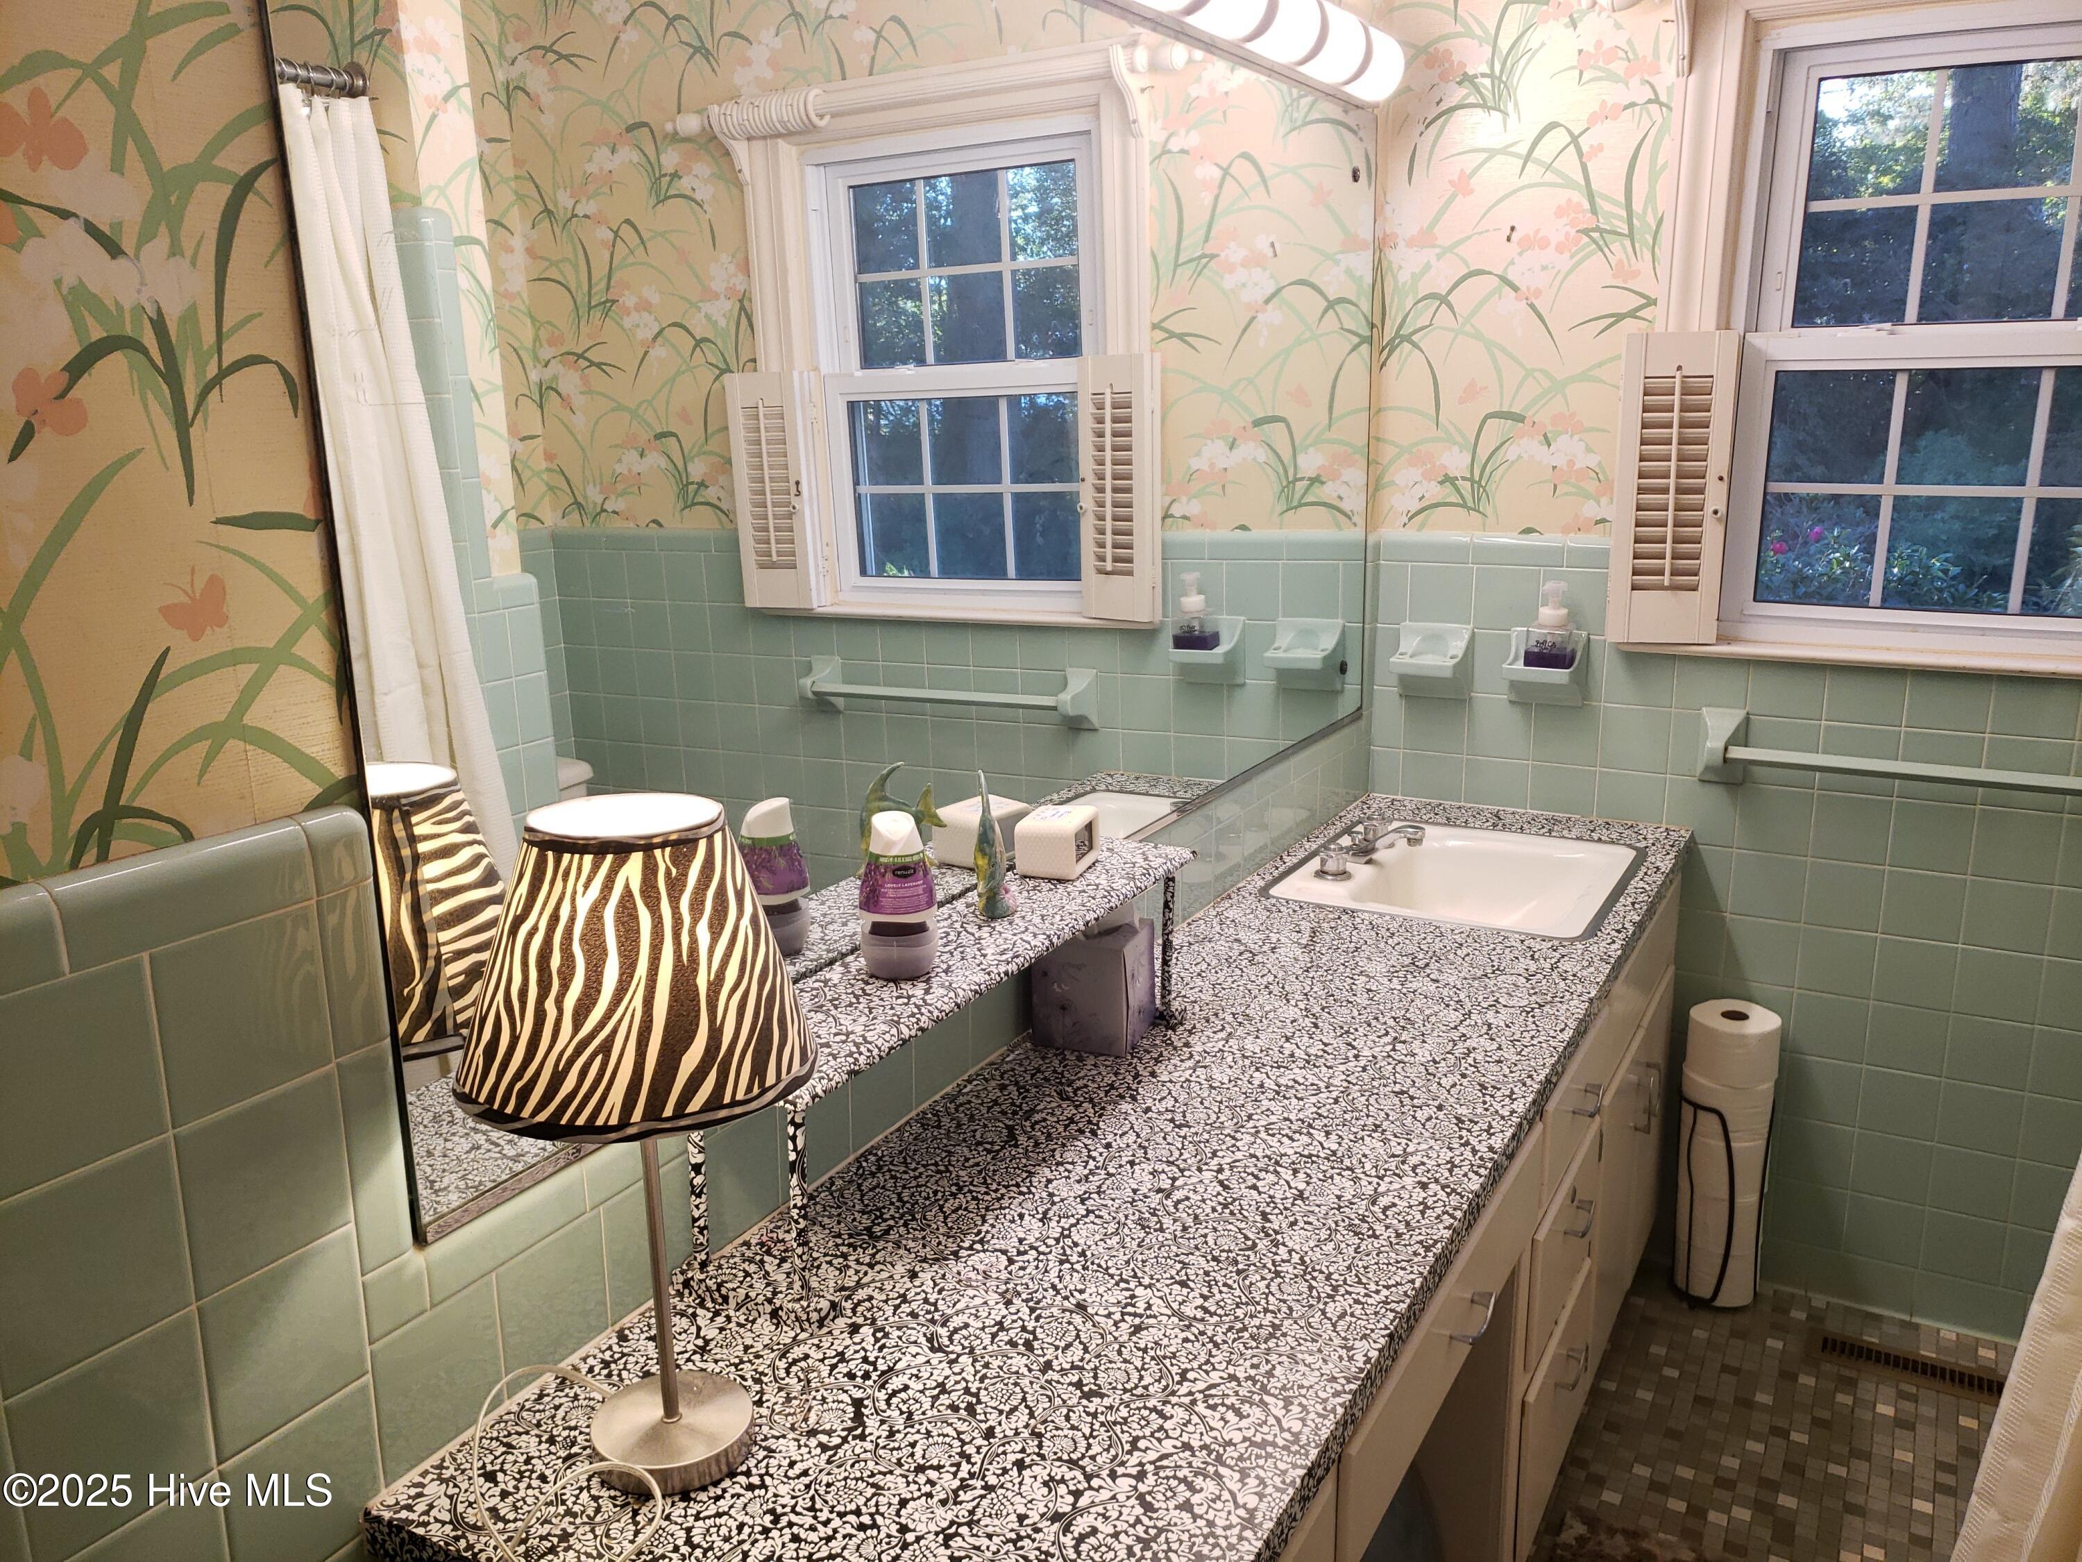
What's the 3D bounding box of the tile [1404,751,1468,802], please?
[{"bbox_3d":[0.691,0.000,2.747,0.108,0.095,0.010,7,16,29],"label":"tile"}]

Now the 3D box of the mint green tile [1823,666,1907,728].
[{"bbox_3d":[1.262,-0.136,2.386,0.108,0.099,0.010,7,15,29],"label":"mint green tile"}]

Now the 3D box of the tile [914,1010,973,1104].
[{"bbox_3d":[-0.104,0.269,1.593,0.010,0.103,0.107,7,15,28],"label":"tile"}]

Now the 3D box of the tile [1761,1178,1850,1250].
[{"bbox_3d":[1.279,0.721,2.603,0.109,0.109,0.010,7,15,28],"label":"tile"}]

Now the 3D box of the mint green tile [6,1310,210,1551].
[{"bbox_3d":[-0.509,0.359,0.858,0.010,0.104,0.104,7,15,28],"label":"mint green tile"}]

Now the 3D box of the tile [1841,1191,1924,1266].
[{"bbox_3d":[1.368,0.725,2.533,0.108,0.108,0.010,7,16,29],"label":"tile"}]

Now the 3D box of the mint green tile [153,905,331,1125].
[{"bbox_3d":[-0.467,0.134,0.912,0.010,0.103,0.104,7,15,28],"label":"mint green tile"}]

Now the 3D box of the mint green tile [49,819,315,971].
[{"bbox_3d":[-0.495,0.063,0.905,0.014,0.054,0.150,7,15,29],"label":"mint green tile"}]

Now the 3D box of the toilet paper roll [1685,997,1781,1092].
[{"bbox_3d":[1.112,0.426,2.511,0.134,0.098,0.134,7,16,29],"label":"toilet paper roll"}]

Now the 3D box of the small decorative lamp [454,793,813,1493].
[{"bbox_3d":[-0.253,0.233,1.004,0.221,0.439,0.221,7,15,28],"label":"small decorative lamp"}]

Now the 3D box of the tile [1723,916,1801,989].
[{"bbox_3d":[1.170,0.277,2.536,0.108,0.108,0.010,7,15,29],"label":"tile"}]

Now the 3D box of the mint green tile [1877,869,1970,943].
[{"bbox_3d":[1.372,0.193,2.427,0.109,0.109,0.010,7,15,28],"label":"mint green tile"}]

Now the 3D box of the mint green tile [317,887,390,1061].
[{"bbox_3d":[-0.431,0.117,0.975,0.010,0.104,0.041,7,15,28],"label":"mint green tile"}]

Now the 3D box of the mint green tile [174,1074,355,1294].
[{"bbox_3d":[-0.466,0.238,0.935,0.010,0.107,0.104,7,15,28],"label":"mint green tile"}]

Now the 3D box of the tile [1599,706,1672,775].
[{"bbox_3d":[0.974,-0.066,2.562,0.108,0.108,0.010,7,16,29],"label":"tile"}]

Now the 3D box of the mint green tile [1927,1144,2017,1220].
[{"bbox_3d":[1.480,0.640,2.491,0.109,0.109,0.010,7,15,28],"label":"mint green tile"}]

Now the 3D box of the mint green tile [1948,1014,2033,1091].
[{"bbox_3d":[1.456,0.417,2.402,0.108,0.108,0.010,7,15,29],"label":"mint green tile"}]

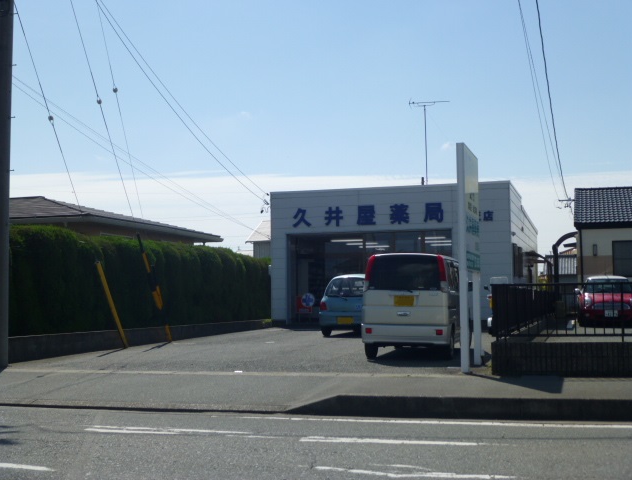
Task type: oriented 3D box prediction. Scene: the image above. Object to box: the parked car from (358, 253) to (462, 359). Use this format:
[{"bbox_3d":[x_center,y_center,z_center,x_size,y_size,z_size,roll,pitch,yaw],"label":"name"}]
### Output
[{"bbox_3d":[1.946,1.178,16.108,1.475,1.760,3.395,-2,-3,17],"label":"parked car"}]

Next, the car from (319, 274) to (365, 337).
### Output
[{"bbox_3d":[1.242,1.504,21.047,1.410,1.430,3.320,-2,-3,18],"label":"car"}]

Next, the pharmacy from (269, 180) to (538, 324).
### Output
[{"bbox_3d":[3.377,0.740,28.324,6.570,3.730,9.700,-2,-4,18],"label":"pharmacy"}]

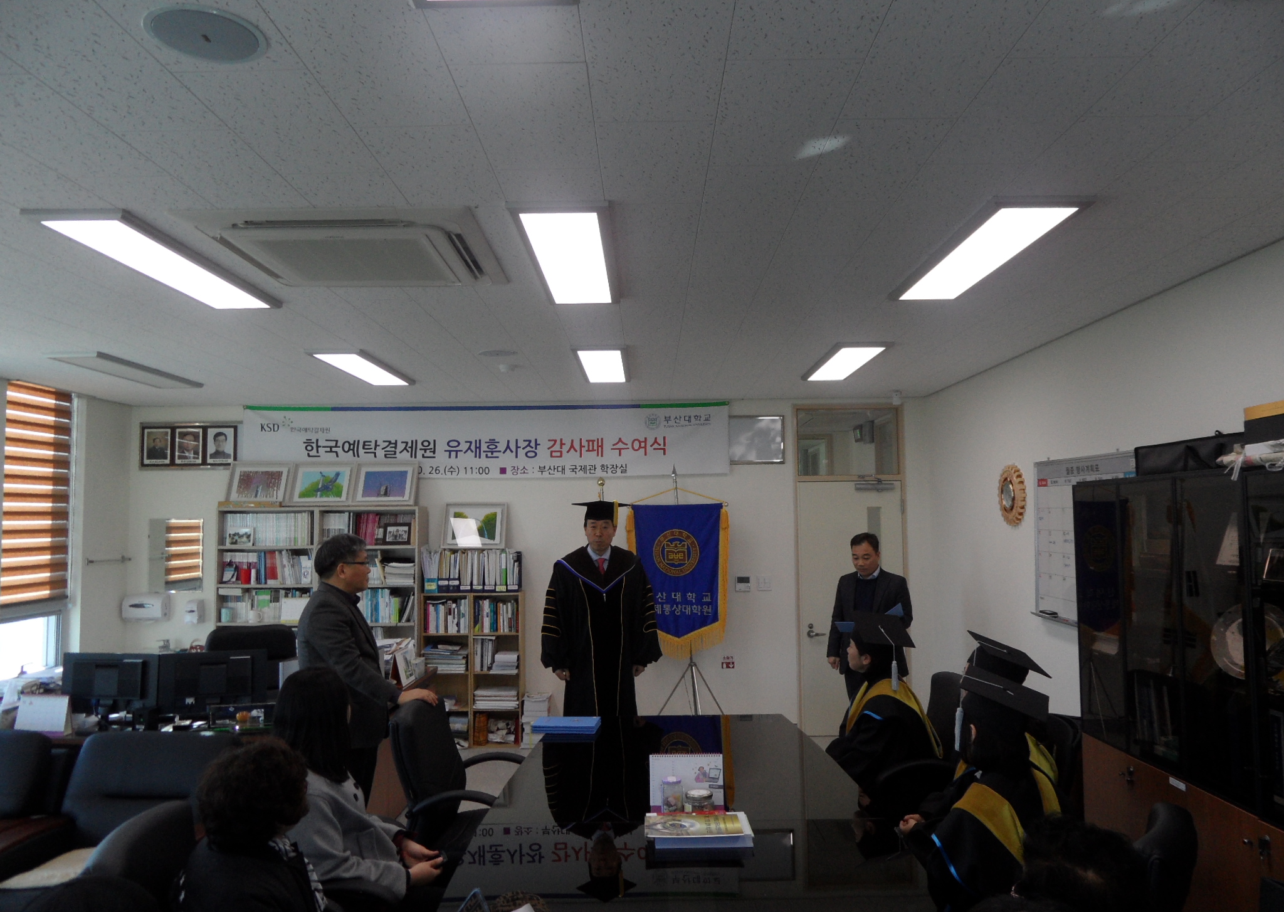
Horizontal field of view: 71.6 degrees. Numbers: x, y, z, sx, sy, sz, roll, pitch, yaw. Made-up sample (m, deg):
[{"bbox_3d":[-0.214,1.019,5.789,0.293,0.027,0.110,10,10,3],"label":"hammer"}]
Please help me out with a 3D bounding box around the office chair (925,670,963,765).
[{"bbox_3d":[1.332,1.532,4.137,0.650,0.970,0.620,-1,-4,3],"label":"office chair"}]

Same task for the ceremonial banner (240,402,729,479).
[{"bbox_3d":[-1.286,-0.131,7.261,3.962,0.610,0.030,-1,-4,0],"label":"ceremonial banner"}]

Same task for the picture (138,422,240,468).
[{"bbox_3d":[-3.689,-0.086,7.280,0.836,0.387,0.035,-1,-4,0],"label":"picture"}]

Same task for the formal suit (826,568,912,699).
[{"bbox_3d":[1.451,1.379,5.651,0.510,1.330,0.340,-3,-5,27],"label":"formal suit"}]

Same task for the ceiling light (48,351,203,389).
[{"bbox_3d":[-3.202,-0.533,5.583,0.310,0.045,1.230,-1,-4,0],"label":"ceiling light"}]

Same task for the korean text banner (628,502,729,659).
[{"bbox_3d":[0.275,0.952,6.796,0.773,1.174,0.060,-1,-4,0],"label":"korean text banner"}]

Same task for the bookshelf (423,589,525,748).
[{"bbox_3d":[-1.311,1.666,7.008,0.759,1.188,0.290,-1,-4,0],"label":"bookshelf"}]

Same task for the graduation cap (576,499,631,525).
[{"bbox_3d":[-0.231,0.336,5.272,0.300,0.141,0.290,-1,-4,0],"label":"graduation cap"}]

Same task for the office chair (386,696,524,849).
[{"bbox_3d":[-0.681,1.535,3.723,0.620,0.950,0.610,-1,-4,10],"label":"office chair"}]

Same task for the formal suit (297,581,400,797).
[{"bbox_3d":[-1.302,1.250,4.031,0.420,1.360,0.510,0,-4,-2],"label":"formal suit"}]

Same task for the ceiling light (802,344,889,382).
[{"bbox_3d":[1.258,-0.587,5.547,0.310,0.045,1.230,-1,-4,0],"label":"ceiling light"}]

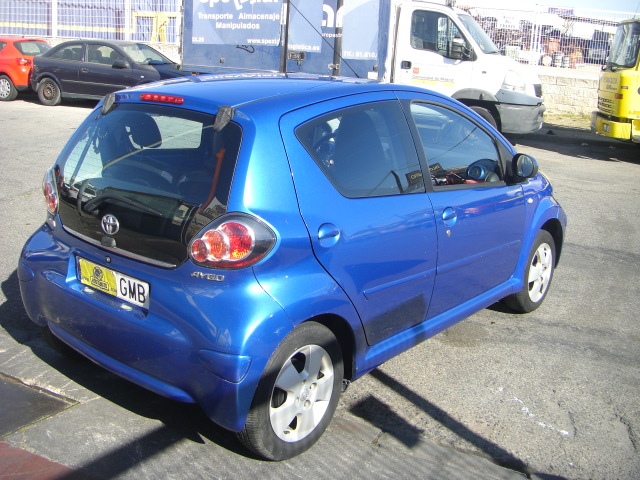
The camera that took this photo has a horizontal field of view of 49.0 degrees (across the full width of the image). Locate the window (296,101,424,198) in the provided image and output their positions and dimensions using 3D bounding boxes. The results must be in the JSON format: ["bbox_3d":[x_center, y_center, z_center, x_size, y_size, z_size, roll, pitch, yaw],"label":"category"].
[{"bbox_3d":[0.189,-0.372,3.038,0.060,0.446,0.843,-6,6,41],"label":"window"}]

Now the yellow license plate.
[{"bbox_3d":[-0.868,0.177,2.945,0.520,0.110,0.015,14,18,38],"label":"yellow license plate"}]

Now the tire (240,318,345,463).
[{"bbox_3d":[-0.121,0.600,2.866,0.165,0.562,0.565,14,19,38],"label":"tire"}]

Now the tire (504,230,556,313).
[{"bbox_3d":[1.381,0.197,4.615,0.165,0.562,0.565,14,19,38],"label":"tire"}]

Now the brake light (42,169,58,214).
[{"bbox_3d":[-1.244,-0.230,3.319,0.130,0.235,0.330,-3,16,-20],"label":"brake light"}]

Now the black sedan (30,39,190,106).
[{"bbox_3d":[-4.200,-3.480,14.950,4.110,1.425,1.710,10,16,25],"label":"black sedan"}]

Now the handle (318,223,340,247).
[{"bbox_3d":[0.035,-0.016,2.725,0.035,0.100,0.125,14,19,38],"label":"handle"}]

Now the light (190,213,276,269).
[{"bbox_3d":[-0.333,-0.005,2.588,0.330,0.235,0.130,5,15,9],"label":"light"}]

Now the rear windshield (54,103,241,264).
[{"bbox_3d":[-0.772,-0.244,2.934,1.150,0.620,0.130,14,-6,38],"label":"rear windshield"}]

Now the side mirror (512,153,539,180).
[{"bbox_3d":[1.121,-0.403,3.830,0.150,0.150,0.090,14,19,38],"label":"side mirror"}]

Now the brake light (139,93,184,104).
[{"bbox_3d":[-0.660,-0.599,2.966,0.295,0.035,0.040,14,19,38],"label":"brake light"}]

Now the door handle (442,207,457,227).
[{"bbox_3d":[0.632,-0.108,3.441,0.035,0.105,0.125,14,19,38],"label":"door handle"}]

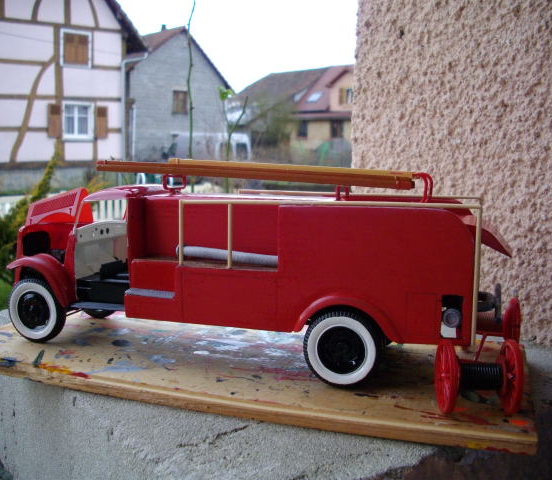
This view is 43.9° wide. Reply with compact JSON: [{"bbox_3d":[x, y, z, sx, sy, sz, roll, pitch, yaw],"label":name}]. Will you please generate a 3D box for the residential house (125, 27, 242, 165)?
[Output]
[{"bbox_3d":[-7.813,-8.080,40.283,6.694,7.750,8.500,-6,10,-39],"label":"residential house"}]

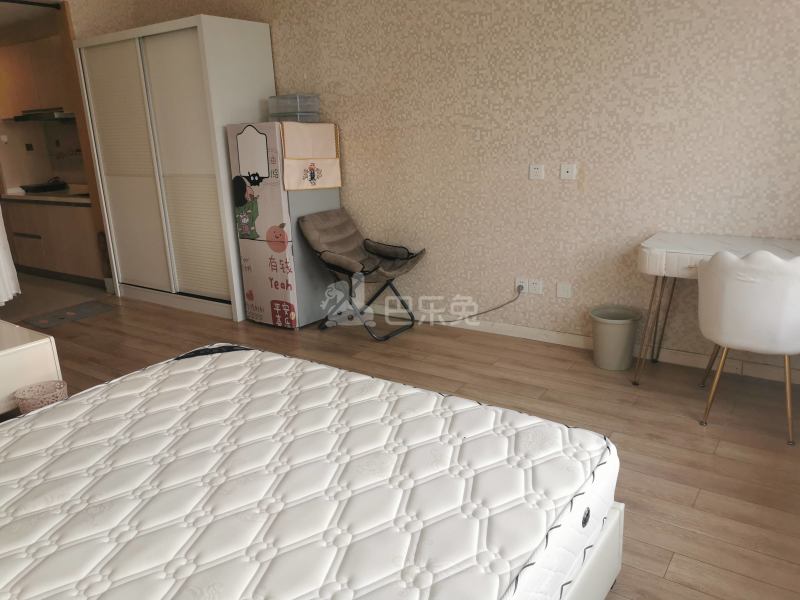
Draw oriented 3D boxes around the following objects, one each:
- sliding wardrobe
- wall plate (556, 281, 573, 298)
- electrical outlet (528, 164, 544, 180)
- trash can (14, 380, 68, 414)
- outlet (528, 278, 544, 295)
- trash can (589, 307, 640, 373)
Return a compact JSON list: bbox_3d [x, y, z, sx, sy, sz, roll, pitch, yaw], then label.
[{"bbox_3d":[-1.659,-0.989,4.870,1.487,2.037,0.603,8,19,34],"label":"sliding wardrobe"},{"bbox_3d":[0.966,-0.062,3.661,0.086,0.086,0.010,8,19,34],"label":"wall plate"},{"bbox_3d":[0.784,-0.731,3.578,0.086,0.086,0.010,8,19,34],"label":"electrical outlet"},{"bbox_3d":[-1.618,0.524,2.860,0.210,0.243,0.210,-2,16,1],"label":"trash can"},{"bbox_3d":[0.824,-0.076,3.759,0.086,0.086,0.010,8,19,34],"label":"outlet"},{"bbox_3d":[1.177,0.212,3.420,0.259,0.292,0.259,-2,16,1],"label":"trash can"}]

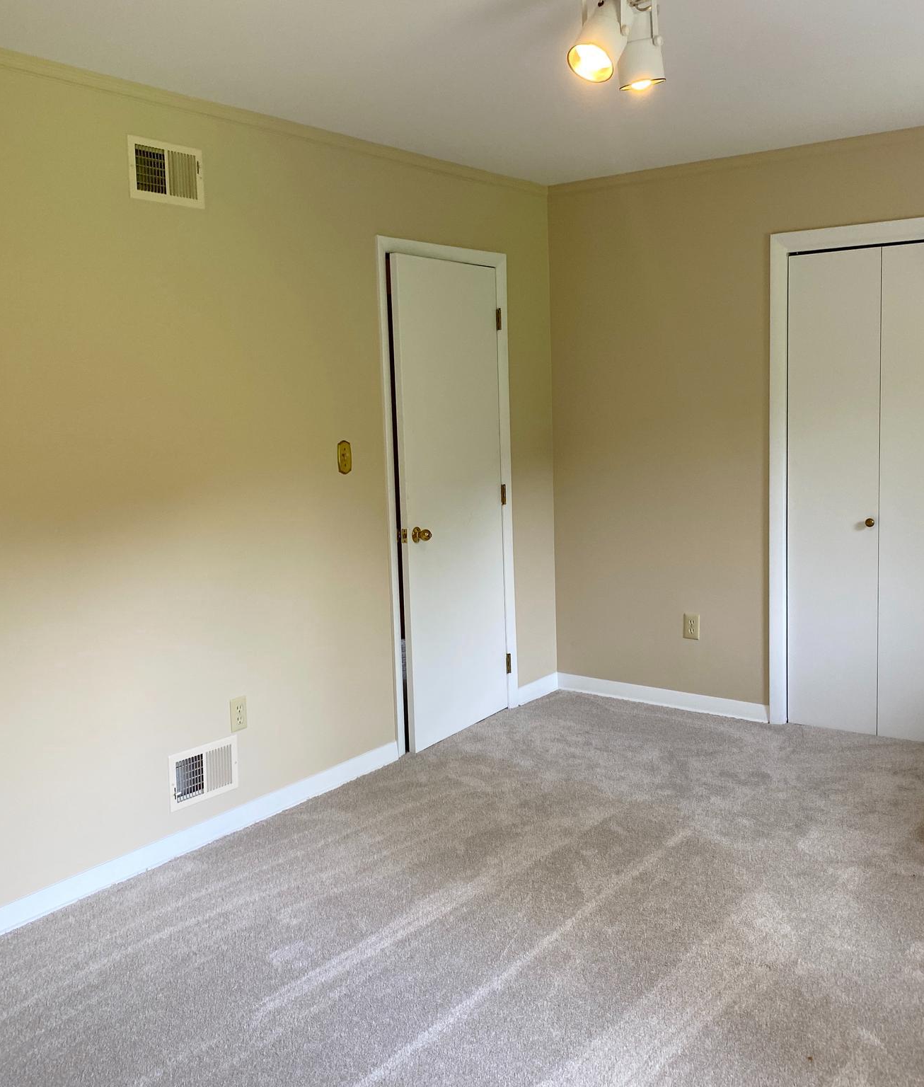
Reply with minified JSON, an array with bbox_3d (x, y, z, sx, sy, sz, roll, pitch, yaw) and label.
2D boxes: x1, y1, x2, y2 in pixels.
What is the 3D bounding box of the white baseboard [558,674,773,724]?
[{"bbox_3d":[0.920,0.720,5.132,1.080,0.088,0.015,4,9,36],"label":"white baseboard"}]

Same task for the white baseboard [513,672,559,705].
[{"bbox_3d":[0.370,0.712,5.308,0.015,0.092,0.360,4,9,36],"label":"white baseboard"}]

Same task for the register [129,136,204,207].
[{"bbox_3d":[-0.917,-1.151,3.388,0.018,0.184,0.287,4,9,36],"label":"register"}]

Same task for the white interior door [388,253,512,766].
[{"bbox_3d":[-0.033,-0.179,4.659,0.038,2.010,0.755,3,9,32],"label":"white interior door"}]

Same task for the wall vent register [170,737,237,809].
[{"bbox_3d":[-0.859,0.765,3.635,0.018,0.184,0.286,4,9,36],"label":"wall vent register"}]

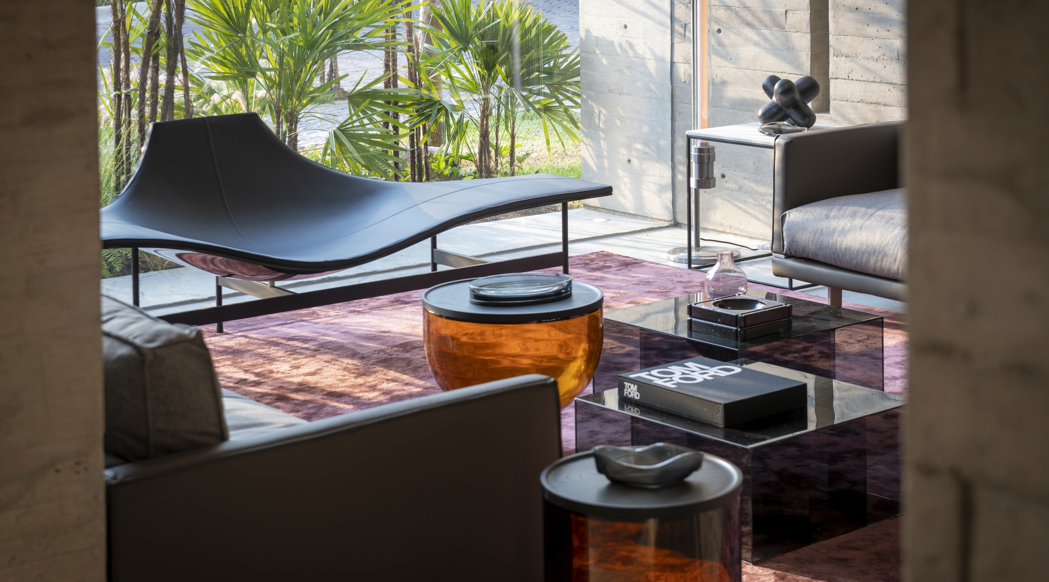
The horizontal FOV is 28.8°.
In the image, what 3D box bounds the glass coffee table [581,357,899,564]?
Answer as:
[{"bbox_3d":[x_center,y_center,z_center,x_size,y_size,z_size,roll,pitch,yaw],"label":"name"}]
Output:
[{"bbox_3d":[0.552,0.404,5.052,0.600,0.274,0.600,-11,15,-38],"label":"glass coffee table"}]

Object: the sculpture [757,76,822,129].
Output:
[{"bbox_3d":[1.058,-0.757,8.140,0.240,0.215,0.230,-1,12,0],"label":"sculpture"}]

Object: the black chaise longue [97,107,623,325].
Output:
[{"bbox_3d":[-0.763,-0.236,7.193,2.100,0.715,0.820,-10,15,-36],"label":"black chaise longue"}]

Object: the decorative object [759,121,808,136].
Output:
[{"bbox_3d":[1.009,-0.637,7.949,0.195,0.040,0.195,-1,12,0],"label":"decorative object"}]

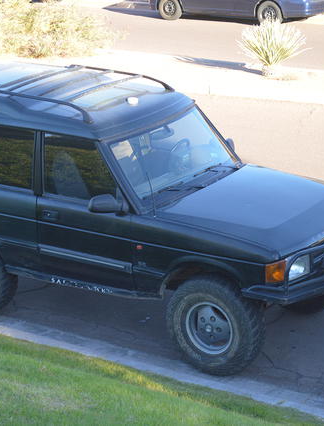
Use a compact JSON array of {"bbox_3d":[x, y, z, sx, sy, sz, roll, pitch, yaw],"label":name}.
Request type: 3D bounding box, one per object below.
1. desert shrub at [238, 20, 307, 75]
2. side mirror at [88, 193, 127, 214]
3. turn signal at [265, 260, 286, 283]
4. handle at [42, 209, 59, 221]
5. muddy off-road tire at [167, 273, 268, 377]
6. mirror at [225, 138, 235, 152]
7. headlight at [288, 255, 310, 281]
[{"bbox_3d":[1.945,-2.944,21.849,1.200,1.020,1.200,-1,18,0],"label":"desert shrub"},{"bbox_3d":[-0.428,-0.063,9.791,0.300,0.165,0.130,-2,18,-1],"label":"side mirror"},{"bbox_3d":[0.866,0.450,9.268,0.125,0.155,0.125,12,23,37],"label":"turn signal"},{"bbox_3d":[-0.926,0.017,10.274,0.155,0.072,0.035,10,21,32],"label":"handle"},{"bbox_3d":[0.431,0.896,9.804,0.790,0.790,0.270,10,21,32],"label":"muddy off-road tire"},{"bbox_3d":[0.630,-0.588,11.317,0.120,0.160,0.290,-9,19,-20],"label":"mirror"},{"bbox_3d":[1.031,0.424,9.364,0.110,0.150,0.250,14,24,40],"label":"headlight"}]

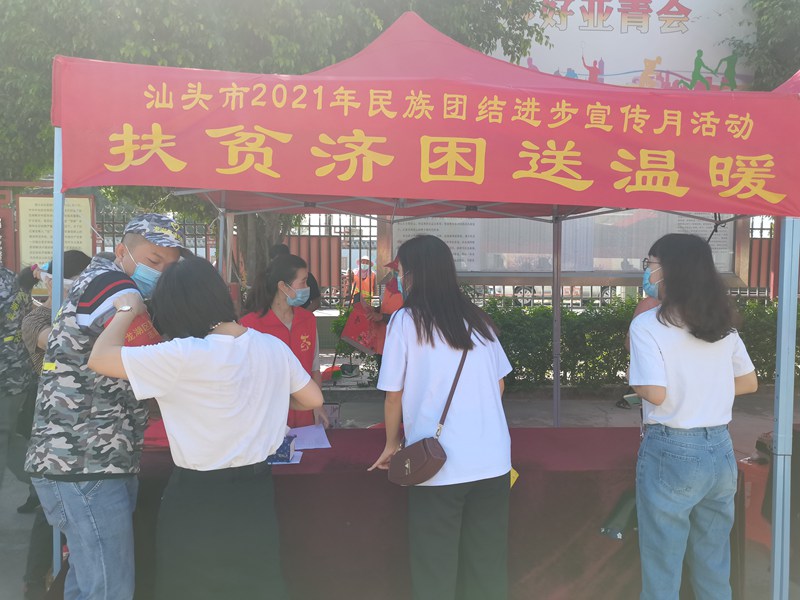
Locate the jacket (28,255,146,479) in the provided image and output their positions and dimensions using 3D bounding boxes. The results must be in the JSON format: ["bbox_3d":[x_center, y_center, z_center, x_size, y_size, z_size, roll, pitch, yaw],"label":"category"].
[{"bbox_3d":[-1.000,0.205,1.920,0.360,0.700,0.480,7,-1,-26],"label":"jacket"}]

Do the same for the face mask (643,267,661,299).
[{"bbox_3d":[0.905,-0.060,2.130,0.085,0.115,0.130,1,2,37],"label":"face mask"}]

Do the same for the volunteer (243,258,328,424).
[{"bbox_3d":[-0.545,0.590,2.820,0.480,1.600,0.360,-1,2,-27],"label":"volunteer"}]

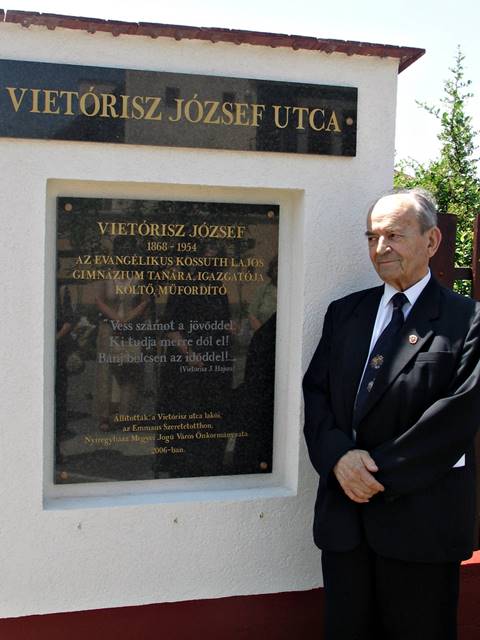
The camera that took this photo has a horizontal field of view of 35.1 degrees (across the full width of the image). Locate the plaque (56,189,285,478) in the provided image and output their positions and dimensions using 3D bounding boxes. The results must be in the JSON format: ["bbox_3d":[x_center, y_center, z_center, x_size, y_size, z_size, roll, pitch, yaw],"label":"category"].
[{"bbox_3d":[-0.205,0.062,2.188,0.636,0.798,0.030,0,4,-13],"label":"plaque"}]

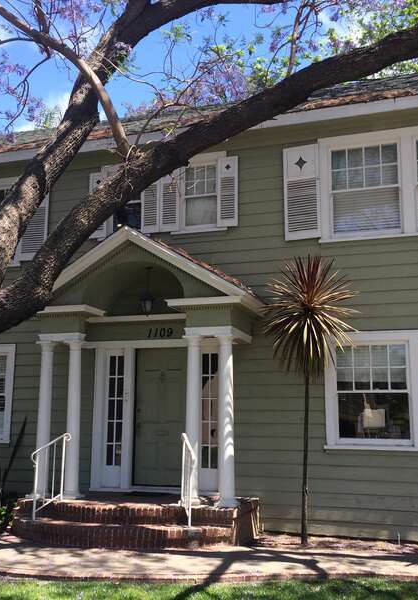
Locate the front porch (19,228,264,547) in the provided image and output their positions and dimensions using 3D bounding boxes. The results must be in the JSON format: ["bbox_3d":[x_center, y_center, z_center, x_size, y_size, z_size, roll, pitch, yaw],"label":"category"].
[{"bbox_3d":[-0.941,1.107,9.173,3.148,4.044,1.537,-3,-10,19],"label":"front porch"}]

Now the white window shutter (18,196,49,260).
[{"bbox_3d":[-2.891,-1.336,11.091,0.508,1.373,0.037,-3,-10,19],"label":"white window shutter"}]

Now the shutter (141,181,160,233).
[{"bbox_3d":[-0.931,-1.621,10.793,0.314,1.108,0.050,-3,-10,19],"label":"shutter"}]

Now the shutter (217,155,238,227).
[{"bbox_3d":[0.274,-1.616,9.998,0.319,1.082,0.037,-3,-10,19],"label":"shutter"}]

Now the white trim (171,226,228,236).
[{"bbox_3d":[-0.154,-1.047,10.046,0.897,0.046,0.082,-3,-10,19],"label":"white trim"}]

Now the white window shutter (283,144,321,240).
[{"bbox_3d":[1.328,-1.546,9.606,0.510,1.377,0.037,-3,-10,19],"label":"white window shutter"}]

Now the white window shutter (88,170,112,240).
[{"bbox_3d":[-1.829,-1.557,11.096,0.313,1.146,0.050,-3,-10,19],"label":"white window shutter"}]

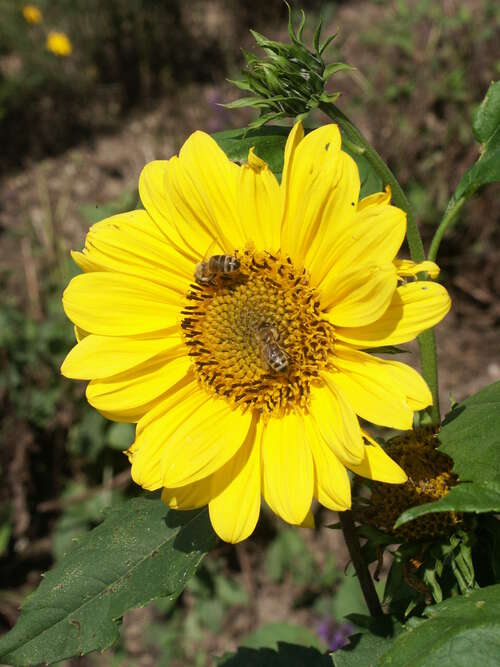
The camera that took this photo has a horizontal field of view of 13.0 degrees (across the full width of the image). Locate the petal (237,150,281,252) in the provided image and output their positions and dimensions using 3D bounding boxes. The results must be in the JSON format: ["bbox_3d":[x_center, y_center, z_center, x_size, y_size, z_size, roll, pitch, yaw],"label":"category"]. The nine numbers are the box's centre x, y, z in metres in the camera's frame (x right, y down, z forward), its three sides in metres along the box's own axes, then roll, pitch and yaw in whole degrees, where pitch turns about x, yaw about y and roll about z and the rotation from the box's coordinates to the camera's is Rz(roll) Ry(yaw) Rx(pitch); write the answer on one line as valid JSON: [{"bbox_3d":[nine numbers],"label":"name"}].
[{"bbox_3d":[0.002,-0.033,0.543,0.011,0.025,0.009,-4,-11,14],"label":"petal"}]

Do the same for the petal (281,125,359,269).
[{"bbox_3d":[0.017,-0.034,0.539,0.016,0.035,0.010,10,-7,16],"label":"petal"}]

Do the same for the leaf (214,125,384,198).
[{"bbox_3d":[0.013,-0.044,0.568,0.046,0.024,0.022,7,24,16],"label":"leaf"}]

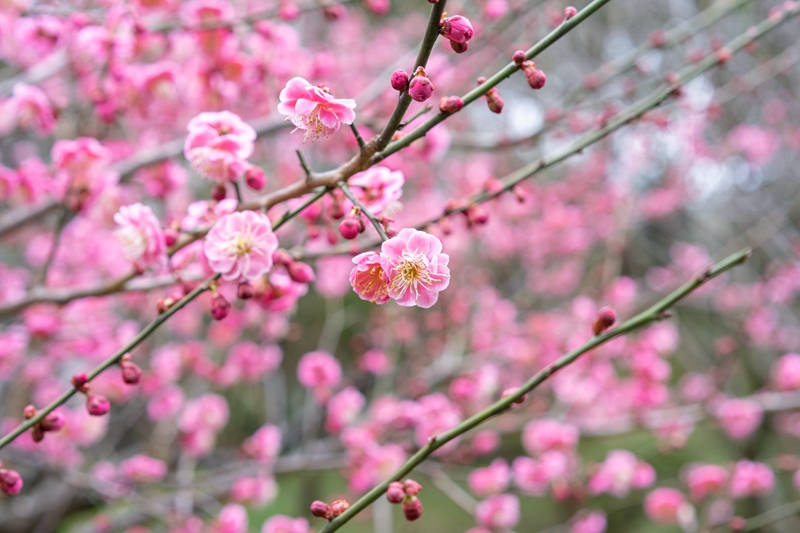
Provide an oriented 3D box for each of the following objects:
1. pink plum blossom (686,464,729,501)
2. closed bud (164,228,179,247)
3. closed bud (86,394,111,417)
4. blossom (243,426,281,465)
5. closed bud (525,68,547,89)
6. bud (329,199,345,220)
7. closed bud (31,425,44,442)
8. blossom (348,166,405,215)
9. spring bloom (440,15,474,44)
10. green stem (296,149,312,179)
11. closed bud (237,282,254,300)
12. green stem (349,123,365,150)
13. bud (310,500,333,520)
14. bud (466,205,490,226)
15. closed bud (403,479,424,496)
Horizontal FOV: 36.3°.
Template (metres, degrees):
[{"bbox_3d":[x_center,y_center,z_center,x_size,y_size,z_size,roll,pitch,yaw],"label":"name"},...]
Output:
[{"bbox_3d":[0.201,0.141,0.800,0.026,0.024,0.015,0,30,-7],"label":"pink plum blossom"},{"bbox_3d":[-0.099,-0.013,0.530,0.006,0.008,0.006,11,0,0],"label":"closed bud"},{"bbox_3d":[-0.118,0.055,0.480,0.008,0.009,0.008,-36,-21,0],"label":"closed bud"},{"bbox_3d":[-0.083,0.108,0.740,0.017,0.025,0.025,8,5,38],"label":"blossom"},{"bbox_3d":[0.050,-0.070,0.455,0.007,0.009,0.007,-36,-18,0],"label":"closed bud"},{"bbox_3d":[-0.025,-0.022,0.475,0.005,0.008,0.005,-6,0,0],"label":"bud"},{"bbox_3d":[-0.132,0.061,0.445,0.005,0.007,0.005,0,0,0],"label":"closed bud"},{"bbox_3d":[-0.010,-0.035,0.555,0.025,0.023,0.014,0,-24,33],"label":"blossom"},{"bbox_3d":[0.020,-0.082,0.425,0.011,0.009,0.009,15,0,15],"label":"spring bloom"},{"bbox_3d":[-0.036,-0.038,0.450,0.002,0.010,0.002,-26,-6,0],"label":"green stem"},{"bbox_3d":[-0.061,0.010,0.480,0.007,0.007,0.007,-6,-15,0],"label":"closed bud"},{"bbox_3d":[-0.017,-0.052,0.485,0.002,0.011,0.002,-25,0,0],"label":"green stem"},{"bbox_3d":[-0.028,0.088,0.440,0.008,0.006,0.006,22,0,-6],"label":"bud"},{"bbox_3d":[0.034,-0.022,0.530,0.008,0.009,0.008,-36,-18,0],"label":"bud"},{"bbox_3d":[0.004,0.080,0.440,0.007,0.006,0.006,13,0,12],"label":"closed bud"}]

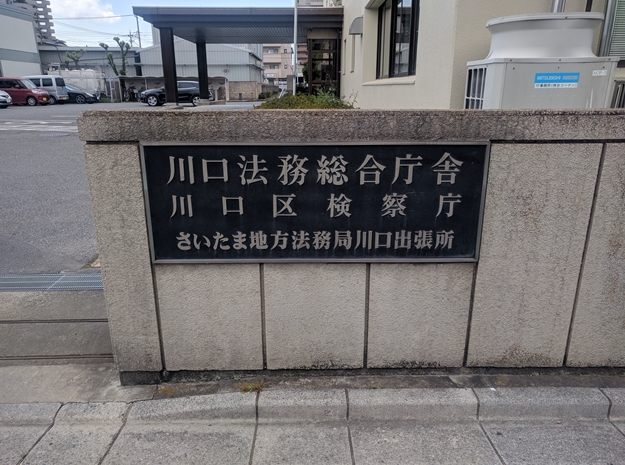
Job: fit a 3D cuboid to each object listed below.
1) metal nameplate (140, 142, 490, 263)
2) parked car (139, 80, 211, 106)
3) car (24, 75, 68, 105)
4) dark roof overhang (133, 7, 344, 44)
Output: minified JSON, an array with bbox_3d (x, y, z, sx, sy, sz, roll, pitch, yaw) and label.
[{"bbox_3d":[0.017,-0.124,2.070,1.485,0.548,0.040,0,17,-1],"label":"metal nameplate"},{"bbox_3d":[-8.310,-8.600,28.893,4.380,1.500,1.790,0,17,-1],"label":"parked car"},{"bbox_3d":[-18.600,-9.556,31.390,3.395,1.880,1.475,0,17,-1],"label":"car"},{"bbox_3d":[-2.892,-9.533,22.024,8.018,0.642,8.560,0,17,-1],"label":"dark roof overhang"}]

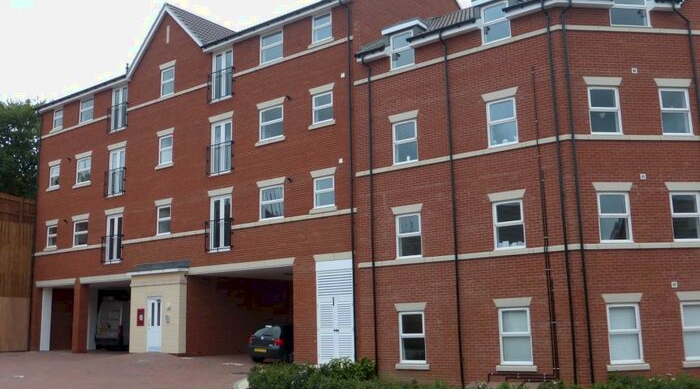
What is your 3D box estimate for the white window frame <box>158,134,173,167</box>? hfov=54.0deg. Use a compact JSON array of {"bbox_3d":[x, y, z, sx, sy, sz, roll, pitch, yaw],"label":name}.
[{"bbox_3d":[-7.363,-1.777,27.636,0.914,1.181,0.100,-9,-12,36],"label":"white window frame"}]

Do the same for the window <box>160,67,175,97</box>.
[{"bbox_3d":[-7.416,-4.586,28.108,0.934,1.159,0.100,-9,-12,36],"label":"window"}]

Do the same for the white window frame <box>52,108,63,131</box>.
[{"bbox_3d":[-13.864,-3.624,32.808,0.928,1.009,0.100,-9,-12,36],"label":"white window frame"}]

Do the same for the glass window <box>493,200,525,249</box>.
[{"bbox_3d":[4.286,0.839,18.475,0.893,1.308,0.100,-9,-12,36],"label":"glass window"}]

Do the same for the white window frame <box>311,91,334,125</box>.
[{"bbox_3d":[-0.879,-2.883,22.931,0.921,1.011,0.100,-9,-12,36],"label":"white window frame"}]

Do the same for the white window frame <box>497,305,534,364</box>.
[{"bbox_3d":[4.346,3.727,18.019,0.850,1.460,0.100,-9,-13,35],"label":"white window frame"}]

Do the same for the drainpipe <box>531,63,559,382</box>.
[{"bbox_3d":[5.009,0.550,17.728,0.190,8.050,0.120,-9,-13,37],"label":"drainpipe"}]

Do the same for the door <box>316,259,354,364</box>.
[{"bbox_3d":[-0.447,3.708,21.579,1.503,3.248,0.100,-9,-12,36],"label":"door"}]

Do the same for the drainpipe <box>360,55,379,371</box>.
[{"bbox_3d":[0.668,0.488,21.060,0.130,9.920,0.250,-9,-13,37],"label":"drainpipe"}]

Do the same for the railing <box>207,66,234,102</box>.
[{"bbox_3d":[-4.872,-4.106,25.929,1.380,1.160,0.130,-9,-13,36],"label":"railing"}]

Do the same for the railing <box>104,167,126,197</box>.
[{"bbox_3d":[-9.969,-0.511,29.180,1.410,1.120,0.130,-9,-13,36],"label":"railing"}]

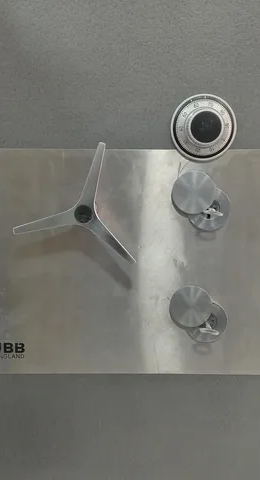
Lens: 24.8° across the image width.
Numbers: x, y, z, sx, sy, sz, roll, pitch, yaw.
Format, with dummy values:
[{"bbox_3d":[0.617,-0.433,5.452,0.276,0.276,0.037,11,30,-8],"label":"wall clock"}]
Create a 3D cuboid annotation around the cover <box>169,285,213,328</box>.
[{"bbox_3d":[0.081,0.088,0.791,0.056,0.056,0.009,0,9,0],"label":"cover"}]

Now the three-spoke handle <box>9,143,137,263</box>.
[{"bbox_3d":[-0.068,-0.047,0.753,0.152,0.151,0.050,0,9,0],"label":"three-spoke handle"}]

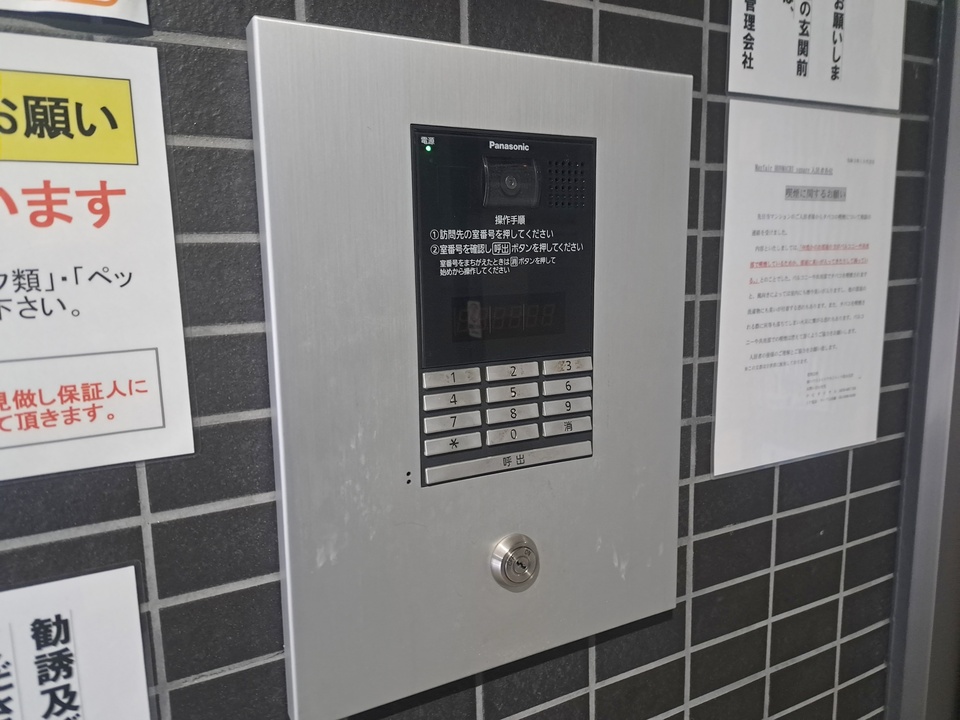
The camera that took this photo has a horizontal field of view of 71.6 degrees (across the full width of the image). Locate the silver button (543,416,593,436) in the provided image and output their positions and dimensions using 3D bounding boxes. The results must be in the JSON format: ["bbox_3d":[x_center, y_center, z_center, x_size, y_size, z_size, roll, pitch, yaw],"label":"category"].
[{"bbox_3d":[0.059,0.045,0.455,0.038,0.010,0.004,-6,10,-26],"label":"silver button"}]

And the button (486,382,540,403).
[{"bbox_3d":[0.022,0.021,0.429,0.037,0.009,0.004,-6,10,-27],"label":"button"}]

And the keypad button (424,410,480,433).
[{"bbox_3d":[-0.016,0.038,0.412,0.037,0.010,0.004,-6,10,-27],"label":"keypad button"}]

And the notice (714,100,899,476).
[{"bbox_3d":[0.288,-0.061,0.579,0.212,0.299,0.001,-6,10,-26],"label":"notice"}]

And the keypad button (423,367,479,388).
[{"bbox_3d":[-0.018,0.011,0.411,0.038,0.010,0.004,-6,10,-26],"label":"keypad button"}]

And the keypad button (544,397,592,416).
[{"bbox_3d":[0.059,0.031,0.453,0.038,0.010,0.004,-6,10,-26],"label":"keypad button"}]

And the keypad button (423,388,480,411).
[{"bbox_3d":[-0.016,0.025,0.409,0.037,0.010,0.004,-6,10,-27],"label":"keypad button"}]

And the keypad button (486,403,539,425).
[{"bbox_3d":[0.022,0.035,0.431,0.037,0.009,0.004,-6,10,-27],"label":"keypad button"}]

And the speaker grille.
[{"bbox_3d":[0.056,-0.113,0.429,0.030,0.029,0.003,-6,10,-27],"label":"speaker grille"}]

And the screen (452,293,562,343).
[{"bbox_3d":[0.020,-0.028,0.427,0.082,0.028,0.003,-6,10,-26],"label":"screen"}]

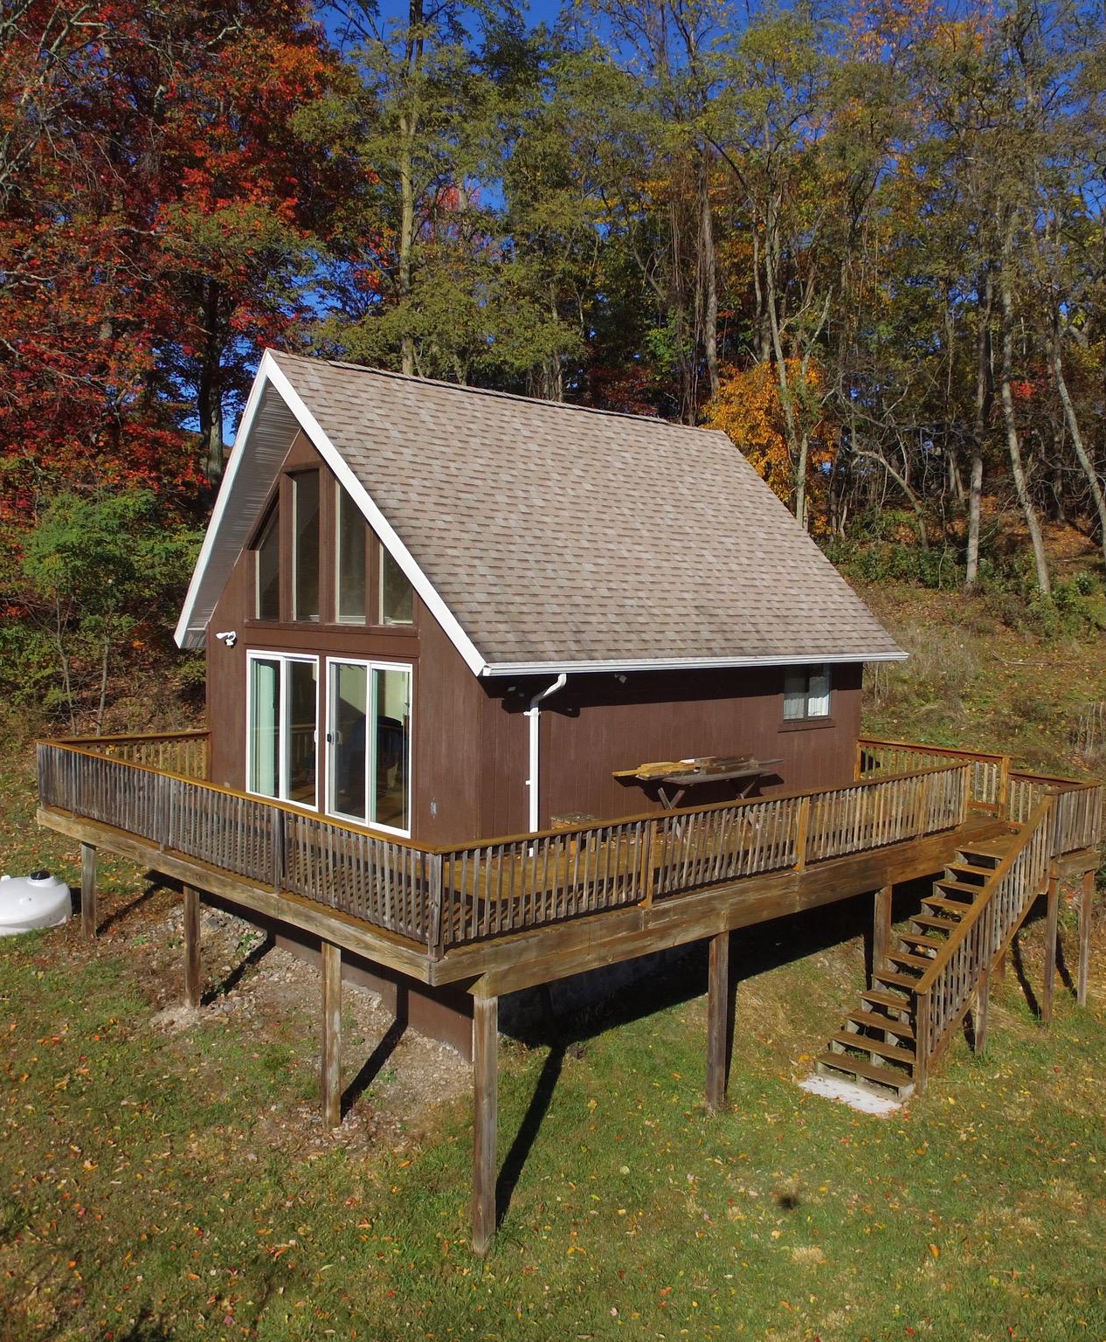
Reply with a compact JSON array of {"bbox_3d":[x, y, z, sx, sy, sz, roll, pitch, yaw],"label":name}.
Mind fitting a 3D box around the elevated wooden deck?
[{"bbox_3d":[0.236,2.948,14.687,10.908,3.554,10.403,-1,3,-44],"label":"elevated wooden deck"}]

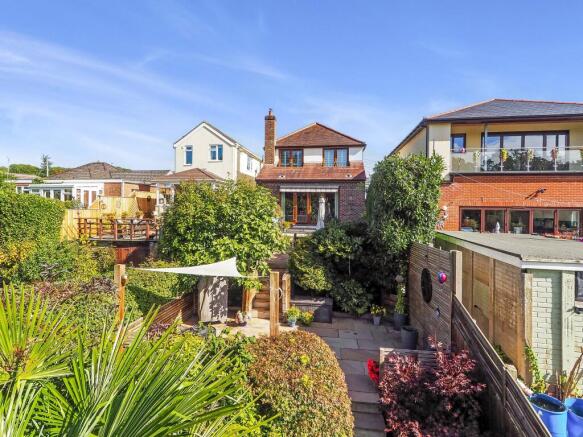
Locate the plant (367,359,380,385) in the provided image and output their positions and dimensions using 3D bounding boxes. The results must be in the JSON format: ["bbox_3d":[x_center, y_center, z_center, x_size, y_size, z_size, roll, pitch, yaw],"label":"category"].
[{"bbox_3d":[1.420,2.590,5.100,0.360,0.500,0.360,0,0,6],"label":"plant"}]

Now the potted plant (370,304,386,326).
[{"bbox_3d":[2.450,2.740,8.550,0.440,0.590,0.420,0,1,0],"label":"potted plant"}]

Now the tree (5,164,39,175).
[{"bbox_3d":[-49.000,-6.300,56.000,6.500,6.500,6.000,0,1,0],"label":"tree"}]

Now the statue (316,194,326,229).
[{"bbox_3d":[1.650,-0.360,16.700,0.480,1.980,0.450,0,0,6],"label":"statue"}]

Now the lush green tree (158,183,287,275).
[{"bbox_3d":[-2.320,0.500,10.500,4.400,3.600,3.900,0,0,6],"label":"lush green tree"}]

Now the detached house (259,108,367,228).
[{"bbox_3d":[1.650,-3.350,21.800,6.600,7.700,8.300,0,2,7],"label":"detached house"}]

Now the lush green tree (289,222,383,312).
[{"bbox_3d":[1.390,1.430,9.800,2.950,2.800,2.500,0,0,6],"label":"lush green tree"}]

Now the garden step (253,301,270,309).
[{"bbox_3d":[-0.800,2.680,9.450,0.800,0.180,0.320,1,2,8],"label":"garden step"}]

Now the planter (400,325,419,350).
[{"bbox_3d":[2.520,2.610,6.450,0.370,0.490,0.370,0,0,6],"label":"planter"}]

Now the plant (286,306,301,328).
[{"bbox_3d":[0.050,2.580,7.950,0.360,0.540,0.360,0,0,6],"label":"plant"}]

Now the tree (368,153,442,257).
[{"bbox_3d":[4.200,-0.250,11.200,2.850,4.300,2.700,0,1,0],"label":"tree"}]

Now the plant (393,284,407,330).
[{"bbox_3d":[2.820,2.280,7.800,0.400,1.150,0.400,0,0,6],"label":"plant"}]

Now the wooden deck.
[{"bbox_3d":[-8.100,0.500,15.500,3.900,1.100,3.000,0,1,6],"label":"wooden deck"}]

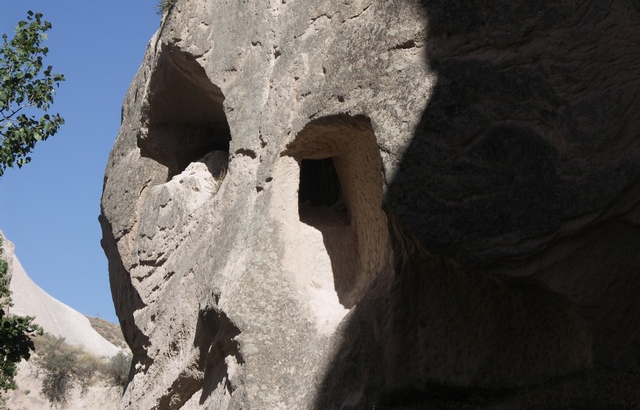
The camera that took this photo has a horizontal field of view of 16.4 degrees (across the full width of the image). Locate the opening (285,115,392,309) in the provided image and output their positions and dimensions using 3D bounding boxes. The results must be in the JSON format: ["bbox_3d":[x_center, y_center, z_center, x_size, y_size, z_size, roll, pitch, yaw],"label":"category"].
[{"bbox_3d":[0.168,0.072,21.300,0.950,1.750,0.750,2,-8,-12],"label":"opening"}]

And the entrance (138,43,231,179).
[{"bbox_3d":[-1.344,-0.927,22.000,0.850,1.250,0.800,-2,-8,15],"label":"entrance"}]

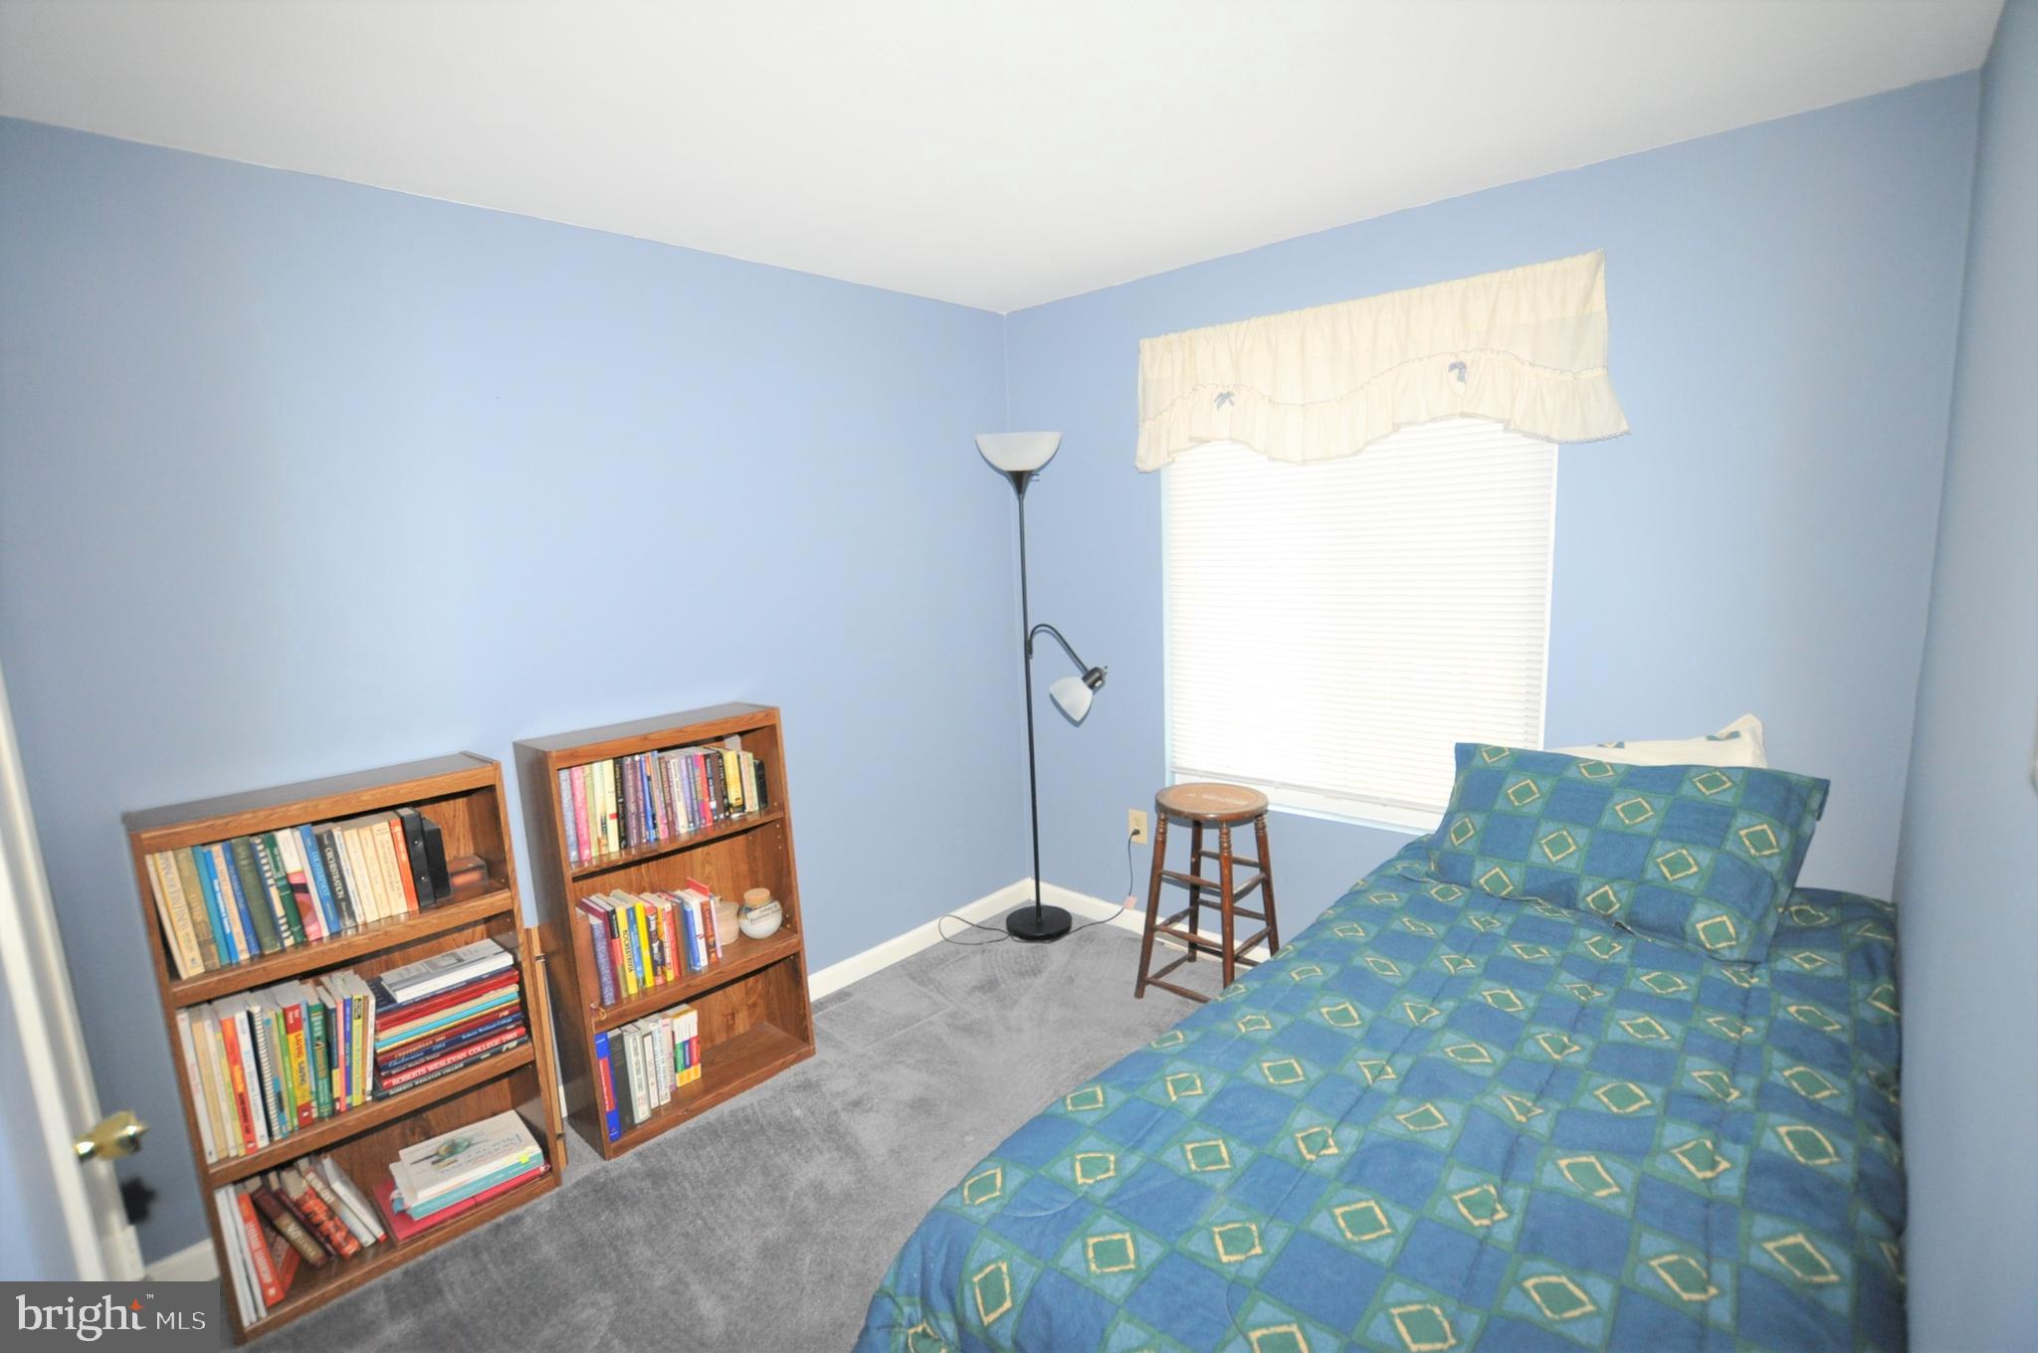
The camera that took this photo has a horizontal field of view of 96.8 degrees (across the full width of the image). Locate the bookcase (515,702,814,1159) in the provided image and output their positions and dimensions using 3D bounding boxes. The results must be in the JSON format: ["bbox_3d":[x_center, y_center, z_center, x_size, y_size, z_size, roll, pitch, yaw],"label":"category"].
[{"bbox_3d":[-0.934,0.646,2.480,0.244,1.049,0.607,7,14,43],"label":"bookcase"}]

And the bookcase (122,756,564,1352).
[{"bbox_3d":[-1.433,0.754,1.987,0.240,1.049,0.599,7,14,43],"label":"bookcase"}]

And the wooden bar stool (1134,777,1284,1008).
[{"bbox_3d":[0.605,0.711,2.889,0.352,0.658,0.352,7,14,42],"label":"wooden bar stool"}]

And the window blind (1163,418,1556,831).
[{"bbox_3d":[0.931,-0.250,2.687,1.142,1.335,0.047,7,14,42],"label":"window blind"}]

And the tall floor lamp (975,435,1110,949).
[{"bbox_3d":[0.104,0.077,3.258,0.461,1.814,0.301,7,14,42],"label":"tall floor lamp"}]

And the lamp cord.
[{"bbox_3d":[0.065,0.770,3.366,0.724,0.418,0.216,-2,10,0],"label":"lamp cord"}]

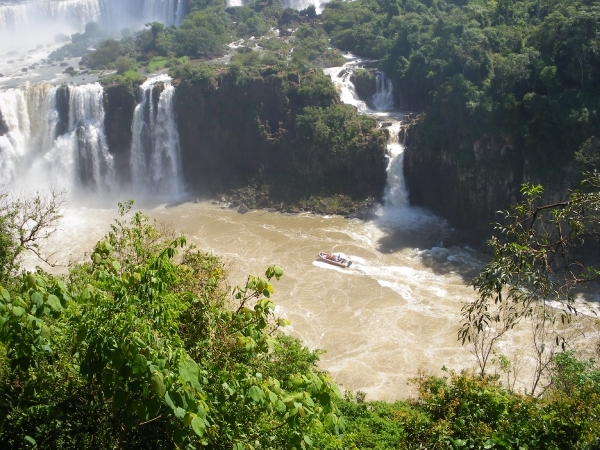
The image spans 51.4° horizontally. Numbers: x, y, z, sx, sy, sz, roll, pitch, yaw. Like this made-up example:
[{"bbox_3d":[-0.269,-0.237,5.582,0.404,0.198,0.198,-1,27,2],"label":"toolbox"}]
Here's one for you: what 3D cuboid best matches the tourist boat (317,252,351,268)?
[{"bbox_3d":[8.790,8.790,154.501,8.500,1.600,2.600,19,29,29],"label":"tourist boat"}]

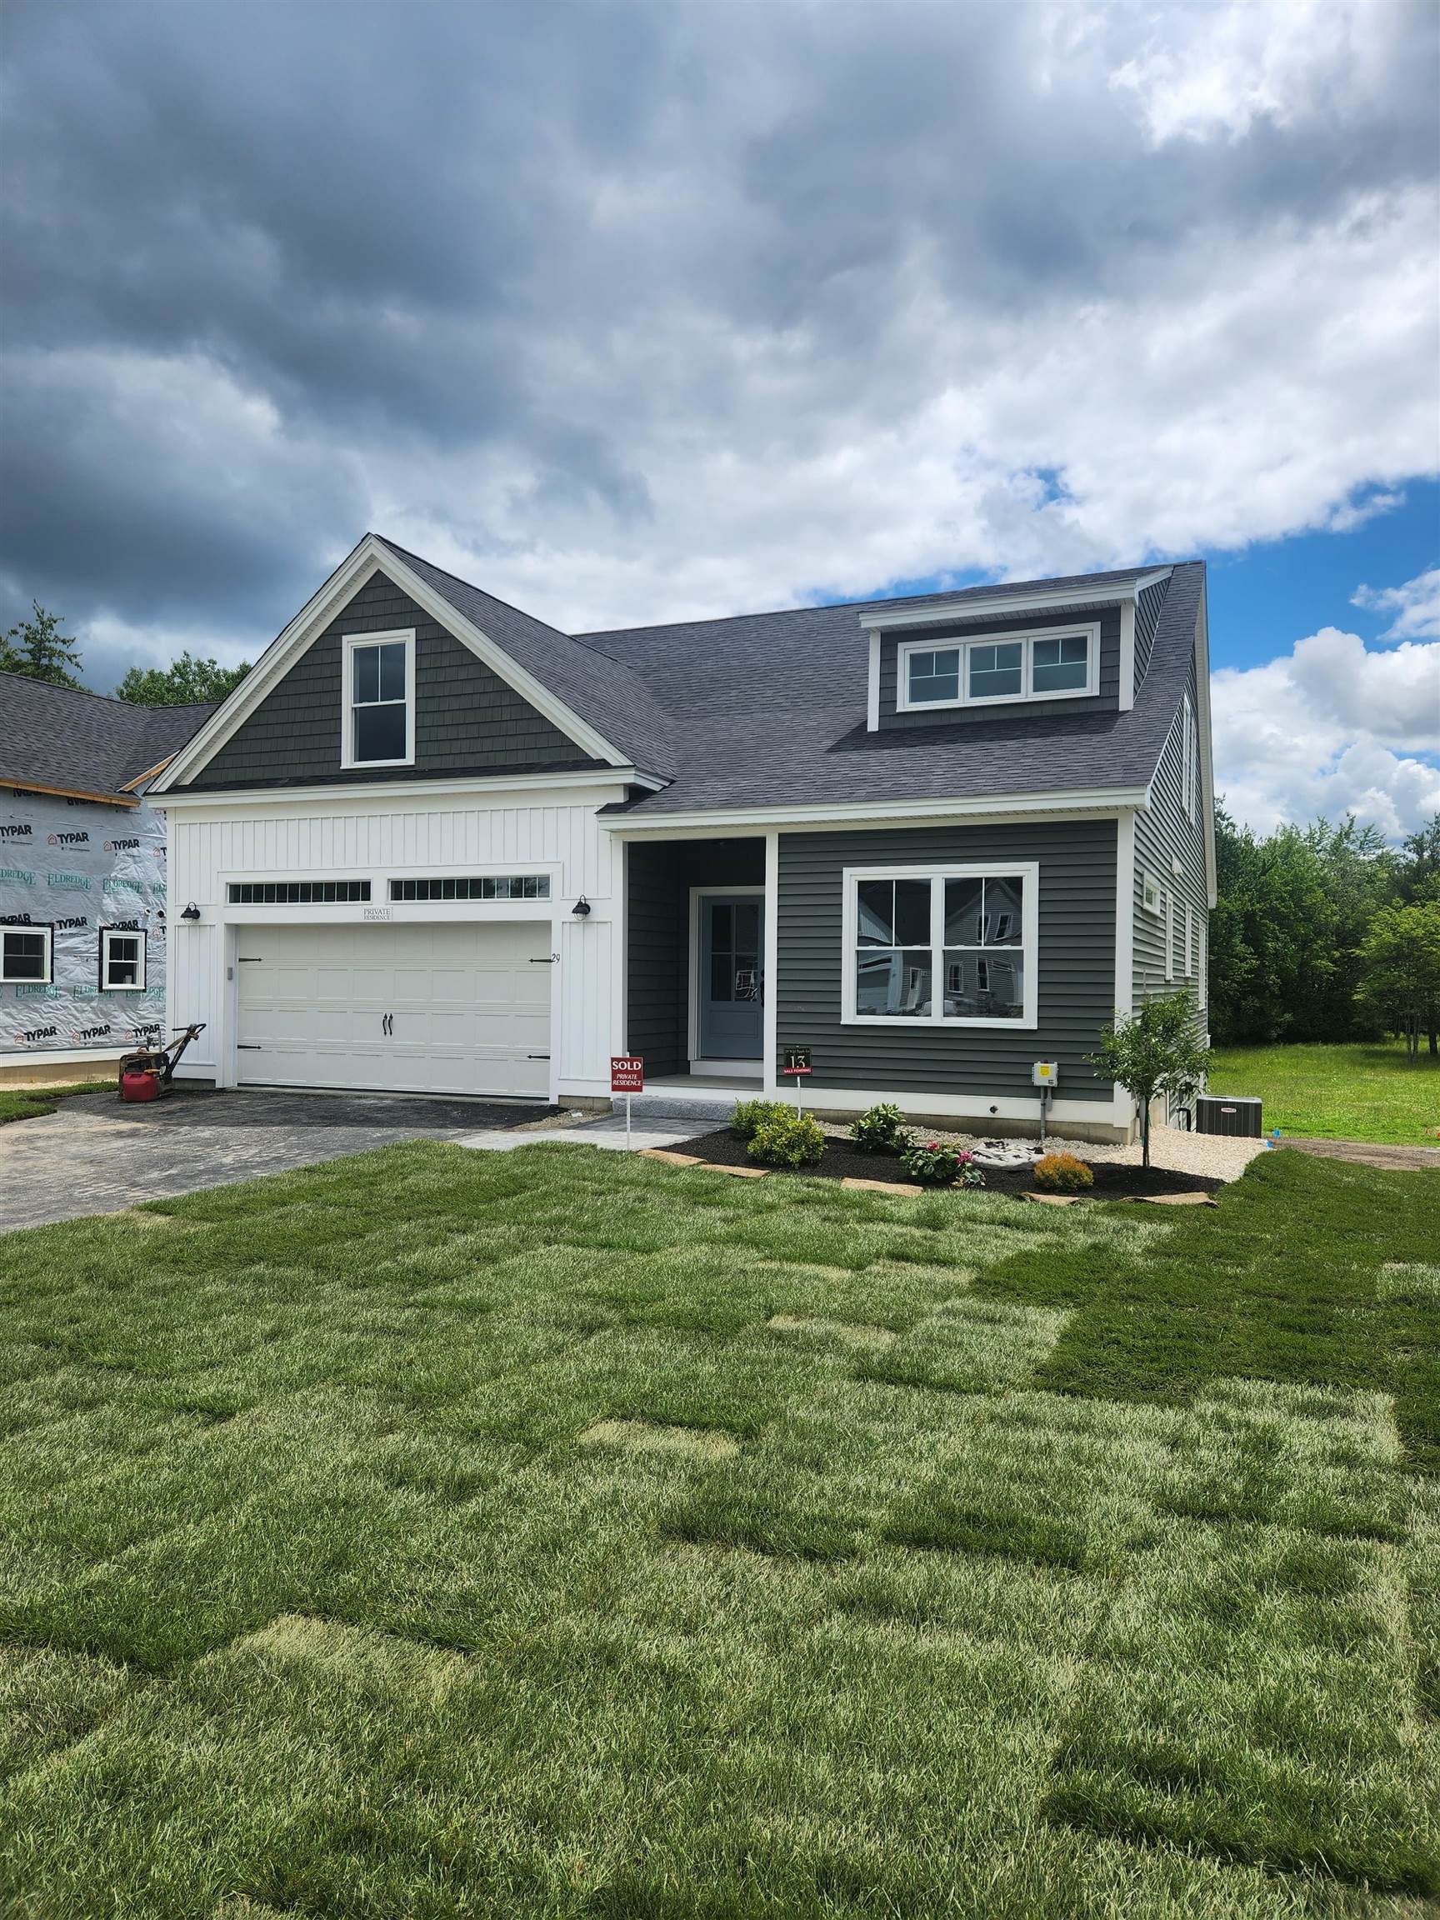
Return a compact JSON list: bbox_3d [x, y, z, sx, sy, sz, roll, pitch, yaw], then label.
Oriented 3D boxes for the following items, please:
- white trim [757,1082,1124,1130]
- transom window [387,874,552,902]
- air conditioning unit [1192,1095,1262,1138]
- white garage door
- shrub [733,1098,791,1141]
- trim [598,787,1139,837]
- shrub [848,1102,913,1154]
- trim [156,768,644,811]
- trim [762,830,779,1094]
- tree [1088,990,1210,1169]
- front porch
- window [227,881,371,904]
[{"bbox_3d":[2.165,1.477,13.087,3.714,0.217,0.050,0,-1,23],"label":"white trim"},{"bbox_3d":[-3.057,-0.858,15.549,2.370,0.289,0.080,0,-1,23],"label":"transom window"},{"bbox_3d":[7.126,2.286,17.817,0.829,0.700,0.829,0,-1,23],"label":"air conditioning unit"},{"bbox_3d":[-4.221,0.577,16.134,4.837,2.124,0.070,0,-1,23],"label":"white garage door"},{"bbox_3d":[0.411,1.503,12.097,0.627,0.403,0.596,1,-1,0],"label":"shrub"},{"bbox_3d":[1.411,-1.526,13.452,5.929,0.240,0.250,0,-1,23],"label":"trim"},{"bbox_3d":[1.458,1.517,11.655,0.591,0.442,0.562,1,-1,0],"label":"shrub"},{"bbox_3d":[-4.282,-2.102,15.862,7.365,0.190,0.200,0,-1,23],"label":"trim"},{"bbox_3d":[0.589,0.031,13.970,0.151,2.866,0.120,0,-1,23],"label":"trim"},{"bbox_3d":[3.616,0.994,10.785,1.013,1.495,0.963,0,-1,23],"label":"tree"},{"bbox_3d":[0.019,0.059,14.897,1.750,2.786,1.550,0,-1,23],"label":"front porch"},{"bbox_3d":[-5.481,-0.867,16.600,2.405,0.288,0.080,0,-1,23],"label":"window"}]

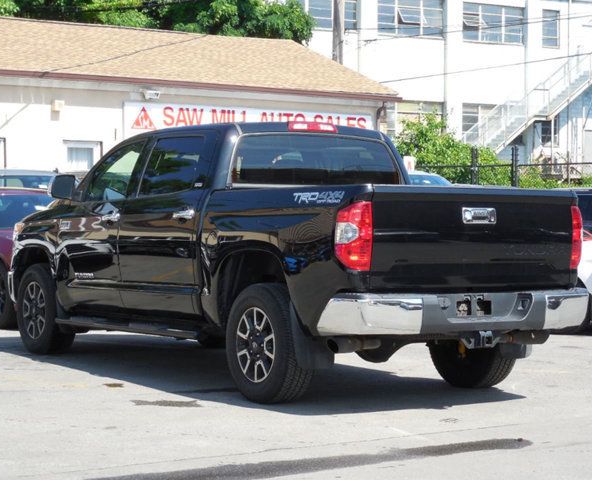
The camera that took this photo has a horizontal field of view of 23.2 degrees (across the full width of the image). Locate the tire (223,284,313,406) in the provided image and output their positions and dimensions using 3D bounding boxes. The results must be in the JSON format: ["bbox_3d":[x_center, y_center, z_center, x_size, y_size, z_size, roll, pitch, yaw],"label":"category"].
[{"bbox_3d":[-0.154,0.678,9.518,0.280,0.795,0.800,0,1,-33],"label":"tire"}]

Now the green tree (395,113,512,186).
[{"bbox_3d":[3.276,-1.030,30.000,2.700,3.100,2.600,1,1,0],"label":"green tree"}]

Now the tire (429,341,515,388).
[{"bbox_3d":[1.294,0.677,10.454,0.280,0.795,0.800,0,1,-33],"label":"tire"}]

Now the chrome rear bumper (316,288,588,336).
[{"bbox_3d":[1.094,0.447,9.176,1.950,0.265,0.440,0,1,-33],"label":"chrome rear bumper"}]

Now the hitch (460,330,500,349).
[{"bbox_3d":[1.168,0.620,9.061,0.290,0.125,0.160,0,1,-33],"label":"hitch"}]

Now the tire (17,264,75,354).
[{"bbox_3d":[-2.163,0.605,12.624,0.280,0.795,0.800,0,1,-33],"label":"tire"}]

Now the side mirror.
[{"bbox_3d":[-1.891,-0.424,11.691,0.250,0.210,0.180,0,1,-33],"label":"side mirror"}]

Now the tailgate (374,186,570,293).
[{"bbox_3d":[1.137,-0.009,9.109,1.630,0.640,0.110,0,1,-33],"label":"tailgate"}]

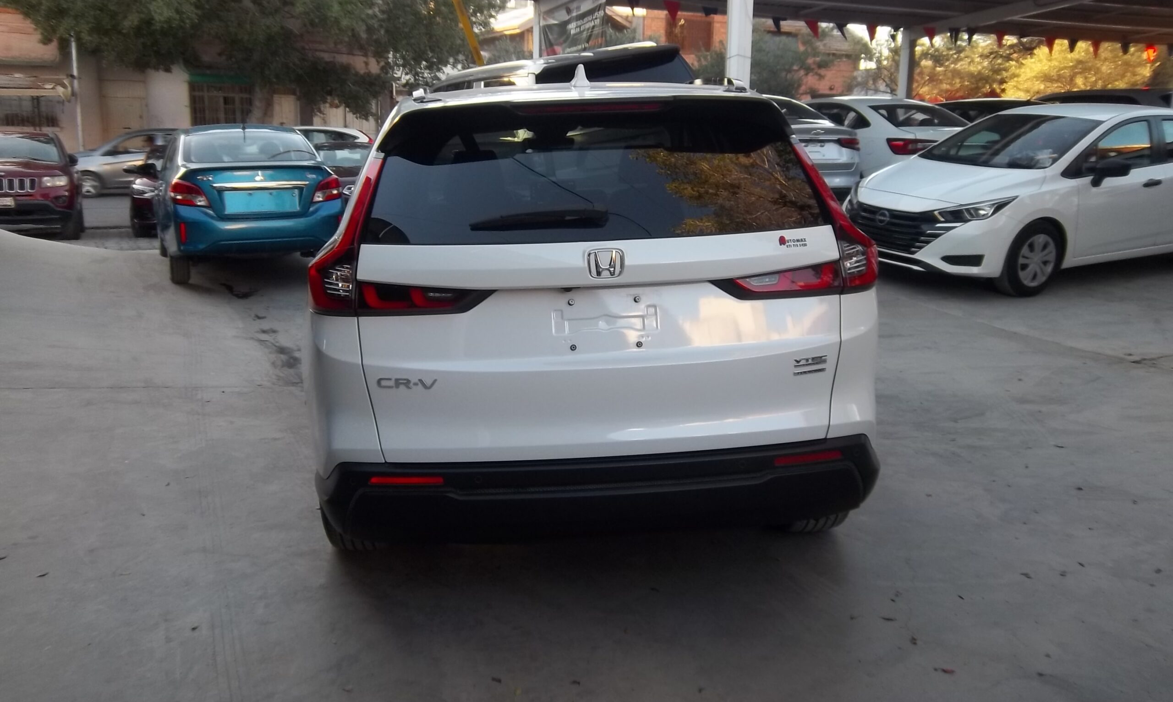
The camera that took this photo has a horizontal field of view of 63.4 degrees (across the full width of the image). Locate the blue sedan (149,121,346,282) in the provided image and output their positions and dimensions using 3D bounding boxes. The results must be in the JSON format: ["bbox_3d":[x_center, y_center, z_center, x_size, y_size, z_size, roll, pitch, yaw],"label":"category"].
[{"bbox_3d":[-3.735,-1.654,10.169,1.690,1.510,4.280,-6,13,-25],"label":"blue sedan"}]

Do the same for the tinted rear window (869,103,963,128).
[{"bbox_3d":[4.397,-3.113,12.607,1.250,0.120,0.680,-5,42,-19],"label":"tinted rear window"}]

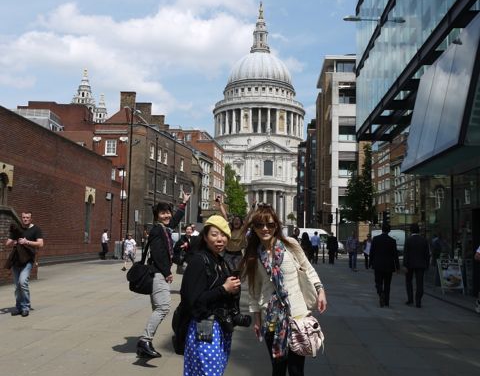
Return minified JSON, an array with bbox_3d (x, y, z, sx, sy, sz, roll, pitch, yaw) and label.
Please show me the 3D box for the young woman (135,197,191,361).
[{"bbox_3d":[-0.840,0.950,5.720,0.600,1.840,0.500,-1,-6,22],"label":"young woman"}]

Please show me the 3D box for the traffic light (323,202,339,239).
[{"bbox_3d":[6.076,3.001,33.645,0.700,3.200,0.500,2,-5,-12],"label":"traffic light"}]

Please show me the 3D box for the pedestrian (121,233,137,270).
[{"bbox_3d":[-4.530,2.525,21.273,0.500,1.550,0.520,-1,-6,23],"label":"pedestrian"}]

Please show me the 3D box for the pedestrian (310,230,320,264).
[{"bbox_3d":[4.169,3.221,28.379,0.540,1.750,0.420,1,-5,3],"label":"pedestrian"}]

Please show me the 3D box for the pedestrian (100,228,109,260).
[{"bbox_3d":[-7.416,3.094,28.481,0.440,1.720,0.480,3,-6,-18],"label":"pedestrian"}]

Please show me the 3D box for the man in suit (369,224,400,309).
[{"bbox_3d":[3.247,1.703,11.535,0.580,1.800,0.460,1,-5,3],"label":"man in suit"}]

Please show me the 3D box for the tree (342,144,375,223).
[{"bbox_3d":[8.108,0.879,35.353,2.200,7.800,2.200,1,-5,3],"label":"tree"}]

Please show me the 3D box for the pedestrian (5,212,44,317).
[{"bbox_3d":[-3.811,1.348,9.270,0.600,1.770,0.450,2,-5,-12],"label":"pedestrian"}]

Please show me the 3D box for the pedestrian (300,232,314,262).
[{"bbox_3d":[3.573,3.165,27.375,0.580,1.660,0.450,1,-5,3],"label":"pedestrian"}]

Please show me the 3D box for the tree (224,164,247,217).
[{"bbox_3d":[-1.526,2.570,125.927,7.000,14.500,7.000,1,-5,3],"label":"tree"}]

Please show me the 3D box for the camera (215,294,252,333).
[{"bbox_3d":[-0.044,0.845,3.290,0.190,0.130,0.145,-1,-6,21],"label":"camera"}]

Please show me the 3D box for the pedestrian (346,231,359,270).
[{"bbox_3d":[5.059,2.804,23.282,0.560,1.750,0.420,2,-6,-12],"label":"pedestrian"}]

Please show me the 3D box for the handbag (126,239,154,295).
[{"bbox_3d":[-1.075,0.868,5.650,0.340,0.600,0.200,-1,-6,18],"label":"handbag"}]

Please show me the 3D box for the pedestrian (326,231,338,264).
[{"bbox_3d":[5.074,3.311,28.382,0.560,1.750,0.380,1,-5,3],"label":"pedestrian"}]

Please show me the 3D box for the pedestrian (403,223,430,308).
[{"bbox_3d":[3.784,1.644,11.138,0.540,1.760,0.420,1,-5,3],"label":"pedestrian"}]

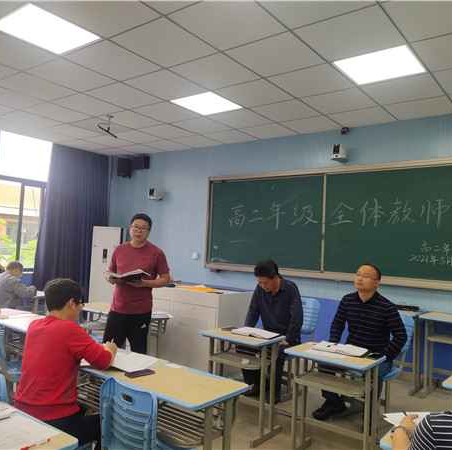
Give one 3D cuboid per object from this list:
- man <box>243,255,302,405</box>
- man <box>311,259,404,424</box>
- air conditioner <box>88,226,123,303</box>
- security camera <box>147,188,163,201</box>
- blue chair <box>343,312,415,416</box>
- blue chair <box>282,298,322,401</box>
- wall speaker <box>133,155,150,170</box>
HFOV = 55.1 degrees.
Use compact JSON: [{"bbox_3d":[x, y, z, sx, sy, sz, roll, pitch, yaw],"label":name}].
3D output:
[{"bbox_3d":[0.454,0.917,4.009,0.520,1.200,0.660,2,-3,26],"label":"man"},{"bbox_3d":[1.126,0.931,3.517,0.600,1.240,0.640,0,-4,43],"label":"man"},{"bbox_3d":[-1.970,0.878,7.123,0.480,1.700,0.360,3,-3,-7],"label":"air conditioner"},{"bbox_3d":[-1.110,-0.485,6.835,0.170,0.190,0.300,2,-3,27],"label":"security camera"},{"bbox_3d":[1.156,1.118,3.384,0.420,0.810,0.550,1,-4,41],"label":"blue chair"},{"bbox_3d":[0.579,1.119,4.056,0.420,0.860,0.530,1,-3,38],"label":"blue chair"},{"bbox_3d":[-1.396,-1.023,7.154,0.270,0.200,0.180,1,-3,38],"label":"wall speaker"}]

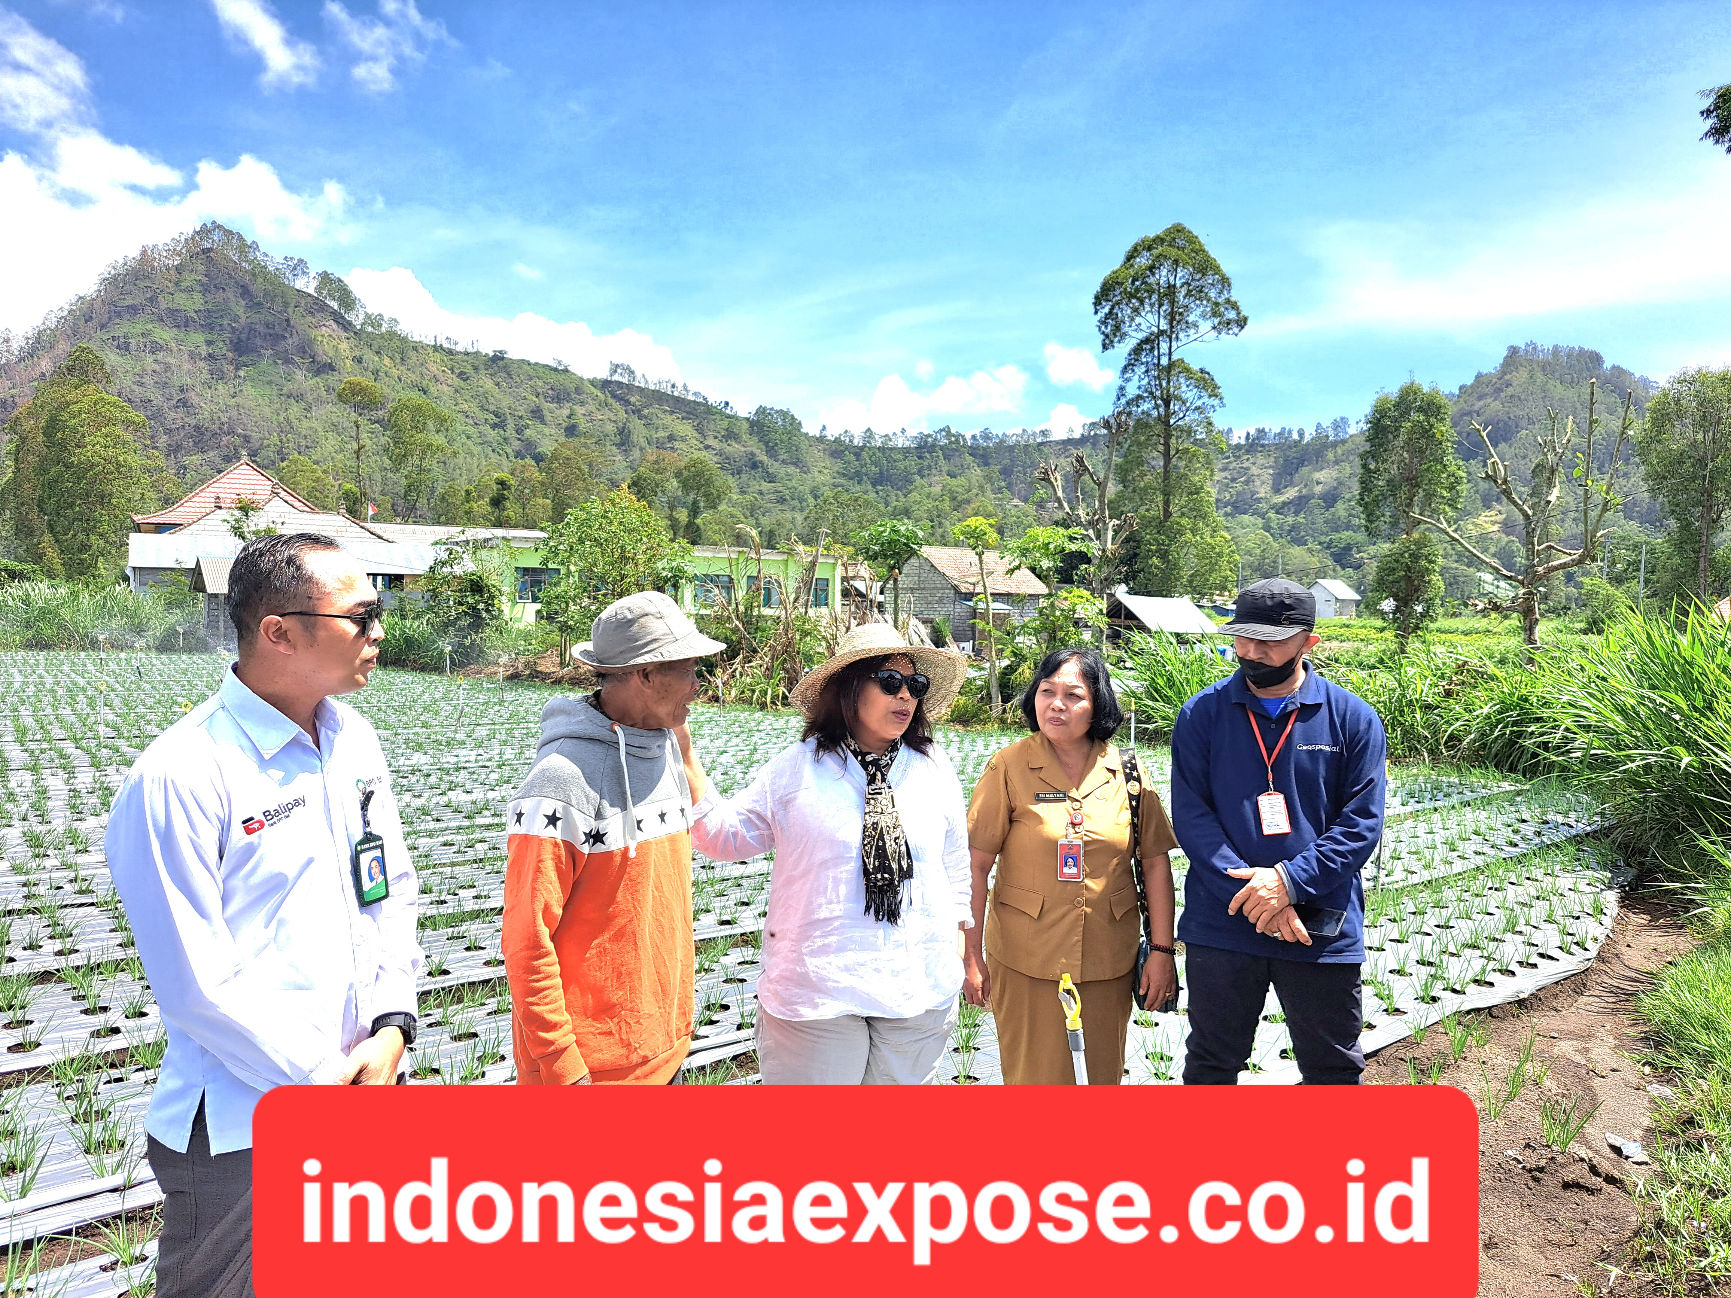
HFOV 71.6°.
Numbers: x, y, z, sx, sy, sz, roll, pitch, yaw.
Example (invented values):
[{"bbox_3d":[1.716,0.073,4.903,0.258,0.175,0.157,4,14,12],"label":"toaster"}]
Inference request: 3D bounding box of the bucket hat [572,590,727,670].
[{"bbox_3d":[-0.425,-0.040,2.320,0.310,0.145,0.280,-10,5,-25],"label":"bucket hat"}]

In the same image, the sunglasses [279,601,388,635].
[{"bbox_3d":[-0.816,-0.047,1.800,0.150,0.047,0.145,0,1,-10],"label":"sunglasses"}]

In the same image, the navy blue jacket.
[{"bbox_3d":[0.932,0.352,2.730,0.490,0.660,0.320,0,1,22],"label":"navy blue jacket"}]

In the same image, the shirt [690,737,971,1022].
[{"bbox_3d":[-0.070,0.461,2.540,0.580,0.590,0.340,0,1,-7],"label":"shirt"}]

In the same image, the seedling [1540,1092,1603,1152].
[{"bbox_3d":[2.058,1.376,3.500,0.170,0.155,0.150,0,1,0],"label":"seedling"}]

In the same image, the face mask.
[{"bbox_3d":[0.879,0.039,2.650,0.135,0.085,0.085,1,16,45],"label":"face mask"}]

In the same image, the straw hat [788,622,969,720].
[{"bbox_3d":[0.015,0.041,2.500,0.370,0.150,0.380,0,-19,-31],"label":"straw hat"}]

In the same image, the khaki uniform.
[{"bbox_3d":[0.522,0.730,3.020,0.520,1.040,0.300,0,2,-1],"label":"khaki uniform"}]

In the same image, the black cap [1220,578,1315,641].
[{"bbox_3d":[0.896,-0.096,2.710,0.185,0.120,0.250,1,15,45],"label":"black cap"}]

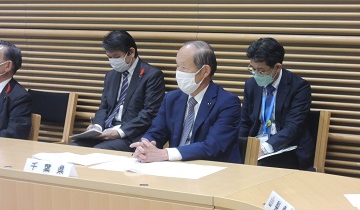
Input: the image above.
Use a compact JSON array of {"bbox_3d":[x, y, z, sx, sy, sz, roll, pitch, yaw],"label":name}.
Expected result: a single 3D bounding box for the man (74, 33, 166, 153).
[{"bbox_3d":[-0.425,0.170,6.252,0.510,1.230,0.790,4,7,36],"label":"man"}]

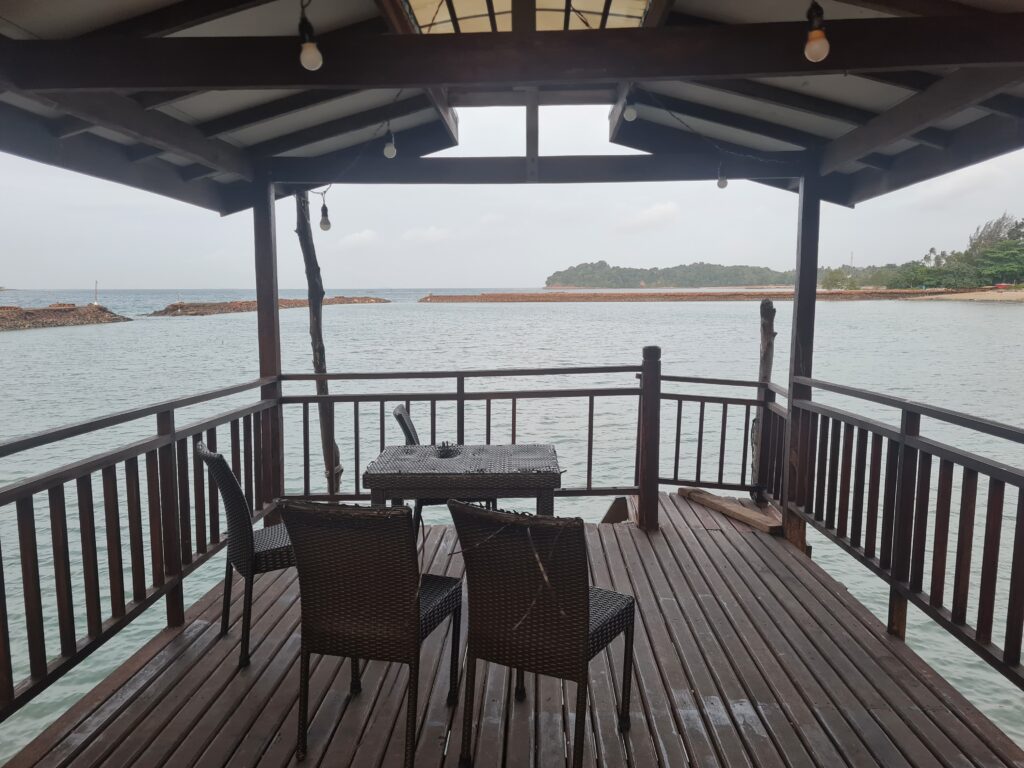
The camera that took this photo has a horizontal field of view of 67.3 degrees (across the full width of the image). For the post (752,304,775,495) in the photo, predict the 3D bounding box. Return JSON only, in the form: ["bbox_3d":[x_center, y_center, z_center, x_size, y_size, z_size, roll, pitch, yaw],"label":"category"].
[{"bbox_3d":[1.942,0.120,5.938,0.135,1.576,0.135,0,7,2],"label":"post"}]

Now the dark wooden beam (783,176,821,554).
[{"bbox_3d":[1.790,-0.111,4.739,0.110,2.277,0.110,0,7,2],"label":"dark wooden beam"}]

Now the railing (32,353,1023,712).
[{"bbox_3d":[0.089,0.485,3.888,3.450,1.150,3.450,0,7,2],"label":"railing"}]

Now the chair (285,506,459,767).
[{"bbox_3d":[-0.455,0.786,2.659,0.440,0.890,0.560,1,7,11],"label":"chair"}]

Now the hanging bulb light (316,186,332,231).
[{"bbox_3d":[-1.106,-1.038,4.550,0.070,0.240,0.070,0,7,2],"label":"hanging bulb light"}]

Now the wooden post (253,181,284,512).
[{"bbox_3d":[-1.523,-0.111,4.823,0.105,2.260,0.105,0,7,2],"label":"wooden post"}]

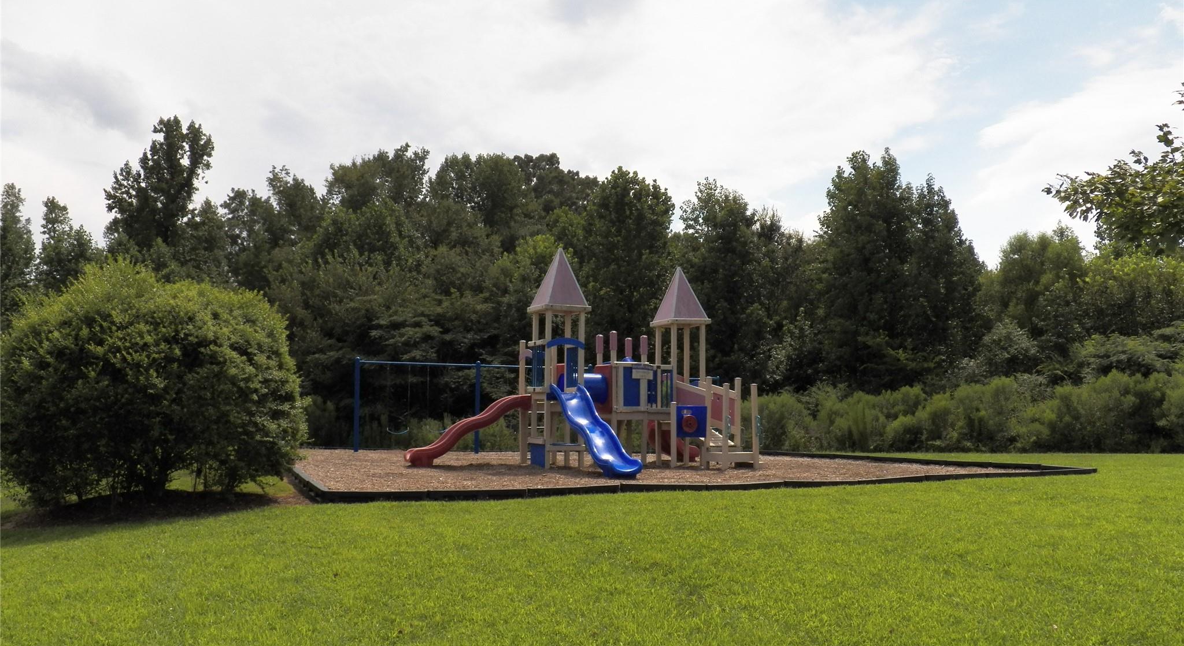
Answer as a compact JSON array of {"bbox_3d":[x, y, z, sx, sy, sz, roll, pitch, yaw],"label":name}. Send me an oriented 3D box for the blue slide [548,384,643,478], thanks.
[{"bbox_3d":[0.042,2.058,18.578,0.647,1.744,2.695,2,-5,-24],"label":"blue slide"}]

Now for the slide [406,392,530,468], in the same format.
[{"bbox_3d":[-2.573,2.246,20.127,2.587,1.509,0.627,2,-5,-24],"label":"slide"}]

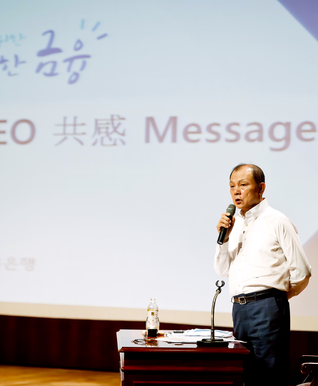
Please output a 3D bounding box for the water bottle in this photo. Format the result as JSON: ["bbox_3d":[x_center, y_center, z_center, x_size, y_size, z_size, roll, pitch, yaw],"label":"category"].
[{"bbox_3d":[-0.031,0.660,10.200,0.066,0.207,0.066,0,0,0],"label":"water bottle"}]

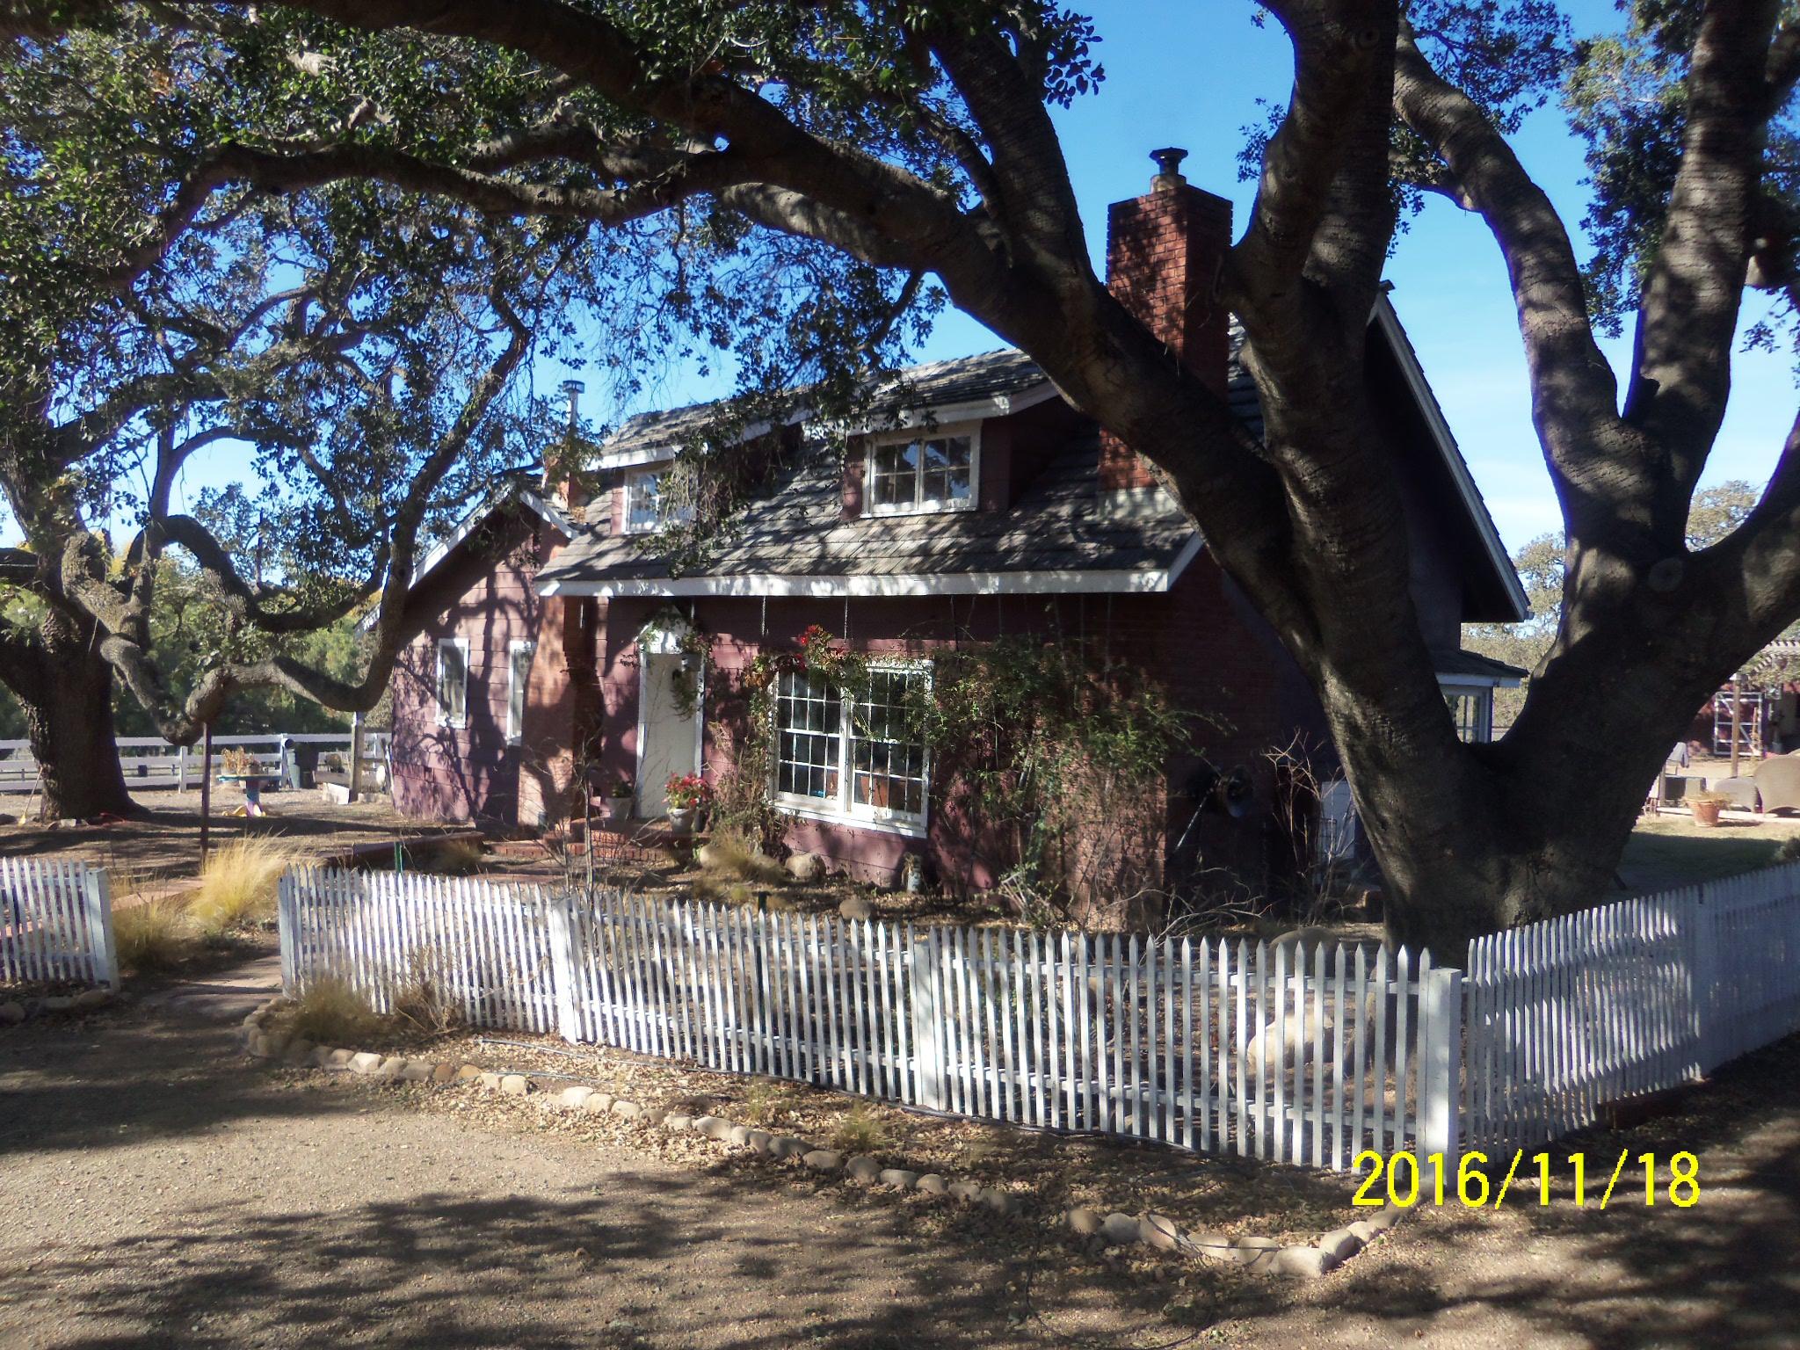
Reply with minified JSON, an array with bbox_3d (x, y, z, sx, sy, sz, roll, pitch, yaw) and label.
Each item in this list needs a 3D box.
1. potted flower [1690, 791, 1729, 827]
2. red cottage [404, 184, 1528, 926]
[{"bbox_3d":[11.172,1.864,20.100,0.510,0.480,0.510,0,2,-42],"label":"potted flower"},{"bbox_3d":[-0.969,-1.147,19.805,7.100,6.400,16.600,0,2,-42],"label":"red cottage"}]

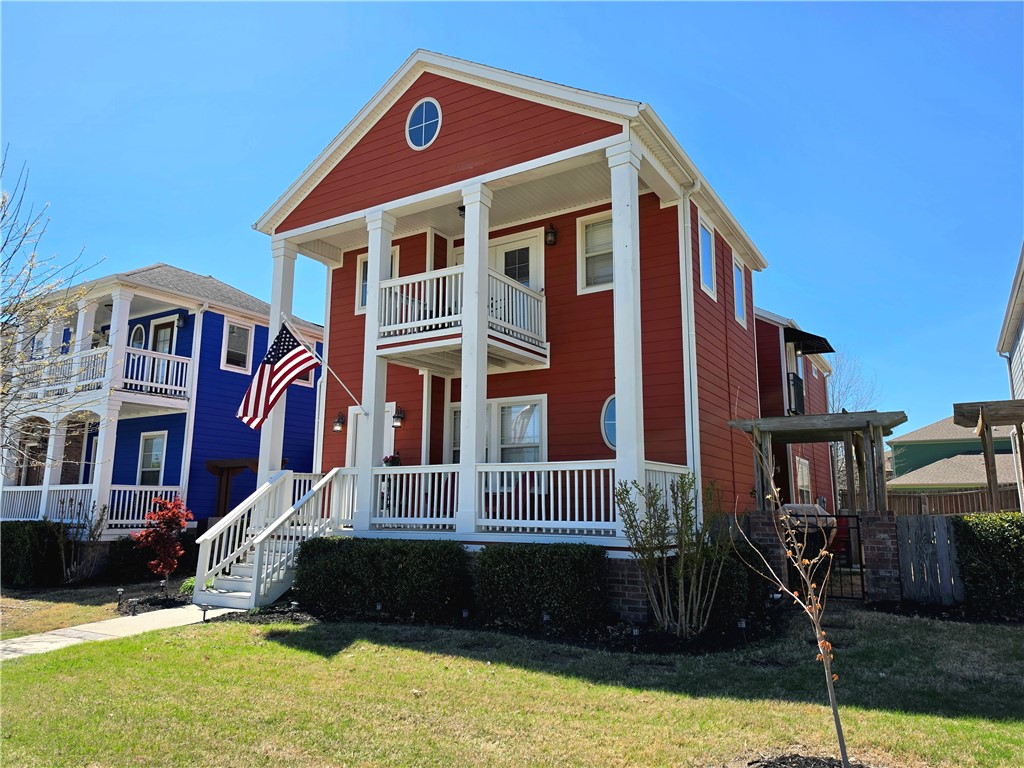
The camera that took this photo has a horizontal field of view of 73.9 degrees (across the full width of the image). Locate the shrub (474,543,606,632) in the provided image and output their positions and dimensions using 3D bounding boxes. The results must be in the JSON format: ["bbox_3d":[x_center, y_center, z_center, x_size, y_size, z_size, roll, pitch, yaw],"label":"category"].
[{"bbox_3d":[0.352,2.466,8.427,1.503,0.945,0.751,-5,-11,32],"label":"shrub"}]

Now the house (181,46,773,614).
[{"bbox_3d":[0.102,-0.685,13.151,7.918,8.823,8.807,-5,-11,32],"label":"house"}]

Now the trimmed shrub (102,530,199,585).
[{"bbox_3d":[-7.844,3.760,14.988,0.687,0.945,1.899,-5,-11,32],"label":"trimmed shrub"}]

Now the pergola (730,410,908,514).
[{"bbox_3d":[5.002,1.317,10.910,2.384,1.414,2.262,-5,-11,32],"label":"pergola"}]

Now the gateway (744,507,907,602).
[{"bbox_3d":[4.524,2.461,9.905,1.955,1.212,0.404,-5,-11,32],"label":"gateway"}]

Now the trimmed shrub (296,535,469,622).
[{"bbox_3d":[-1.886,2.726,9.816,2.771,0.986,0.776,-5,-11,32],"label":"trimmed shrub"}]

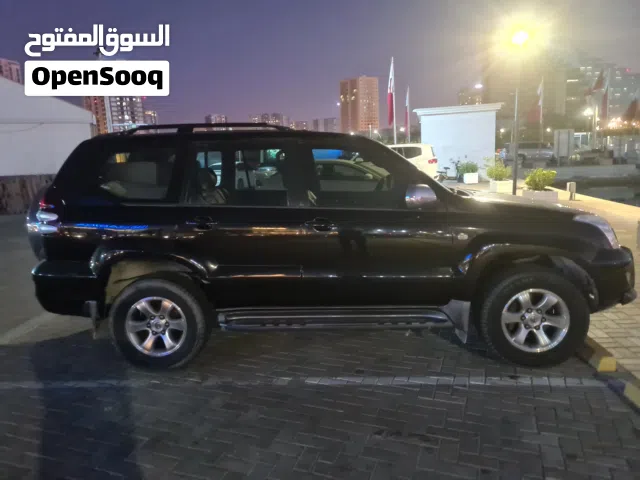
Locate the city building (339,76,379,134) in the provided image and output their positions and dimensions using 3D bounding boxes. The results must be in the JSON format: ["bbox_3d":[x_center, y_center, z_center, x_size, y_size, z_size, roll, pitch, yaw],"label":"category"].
[{"bbox_3d":[45.542,-136.759,551.092,31.000,90.700,31.000,-10,12,-39],"label":"city building"}]

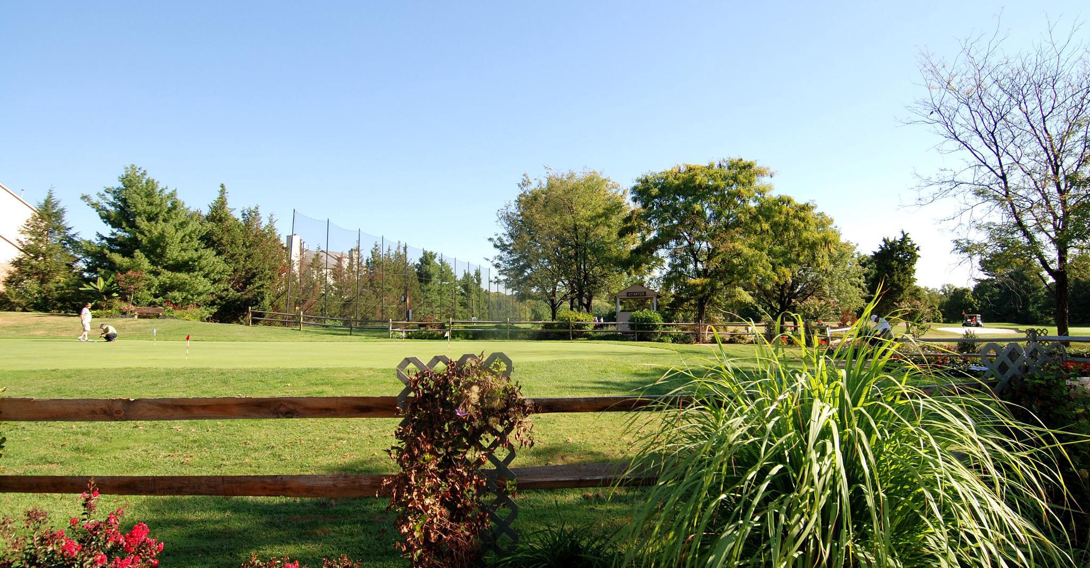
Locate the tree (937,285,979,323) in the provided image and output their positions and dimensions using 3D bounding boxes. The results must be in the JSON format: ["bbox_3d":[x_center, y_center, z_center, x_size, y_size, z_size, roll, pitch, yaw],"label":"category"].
[{"bbox_3d":[79.190,3.830,122.000,8.810,7.330,7.930,0,-2,0],"label":"tree"}]

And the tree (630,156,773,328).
[{"bbox_3d":[8.660,-2.060,35.500,7.970,9.820,7.570,0,-2,0],"label":"tree"}]

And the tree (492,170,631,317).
[{"bbox_3d":[1.230,-2.490,46.000,10.150,11.490,9.130,0,-2,0],"label":"tree"}]

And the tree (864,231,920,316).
[{"bbox_3d":[35.410,-0.780,65.000,5.740,9.380,5.160,0,-2,0],"label":"tree"}]

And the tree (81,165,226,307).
[{"bbox_3d":[-25.860,-2.860,42.000,9.320,9.880,8.390,0,-2,0],"label":"tree"}]

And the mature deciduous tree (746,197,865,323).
[{"bbox_3d":[15.440,-1.140,38.000,6.960,8.170,6.610,0,-2,0],"label":"mature deciduous tree"}]

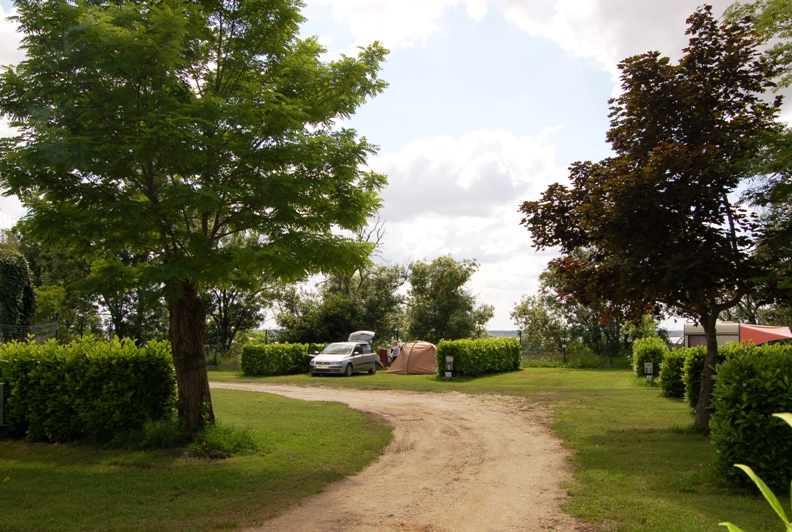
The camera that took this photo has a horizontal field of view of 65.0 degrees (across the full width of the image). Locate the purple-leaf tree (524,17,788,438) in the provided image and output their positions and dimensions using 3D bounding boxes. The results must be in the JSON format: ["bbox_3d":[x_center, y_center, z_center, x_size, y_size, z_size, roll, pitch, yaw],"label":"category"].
[{"bbox_3d":[4.900,-1.068,11.985,5.000,8.250,4.800,0,-6,0],"label":"purple-leaf tree"}]

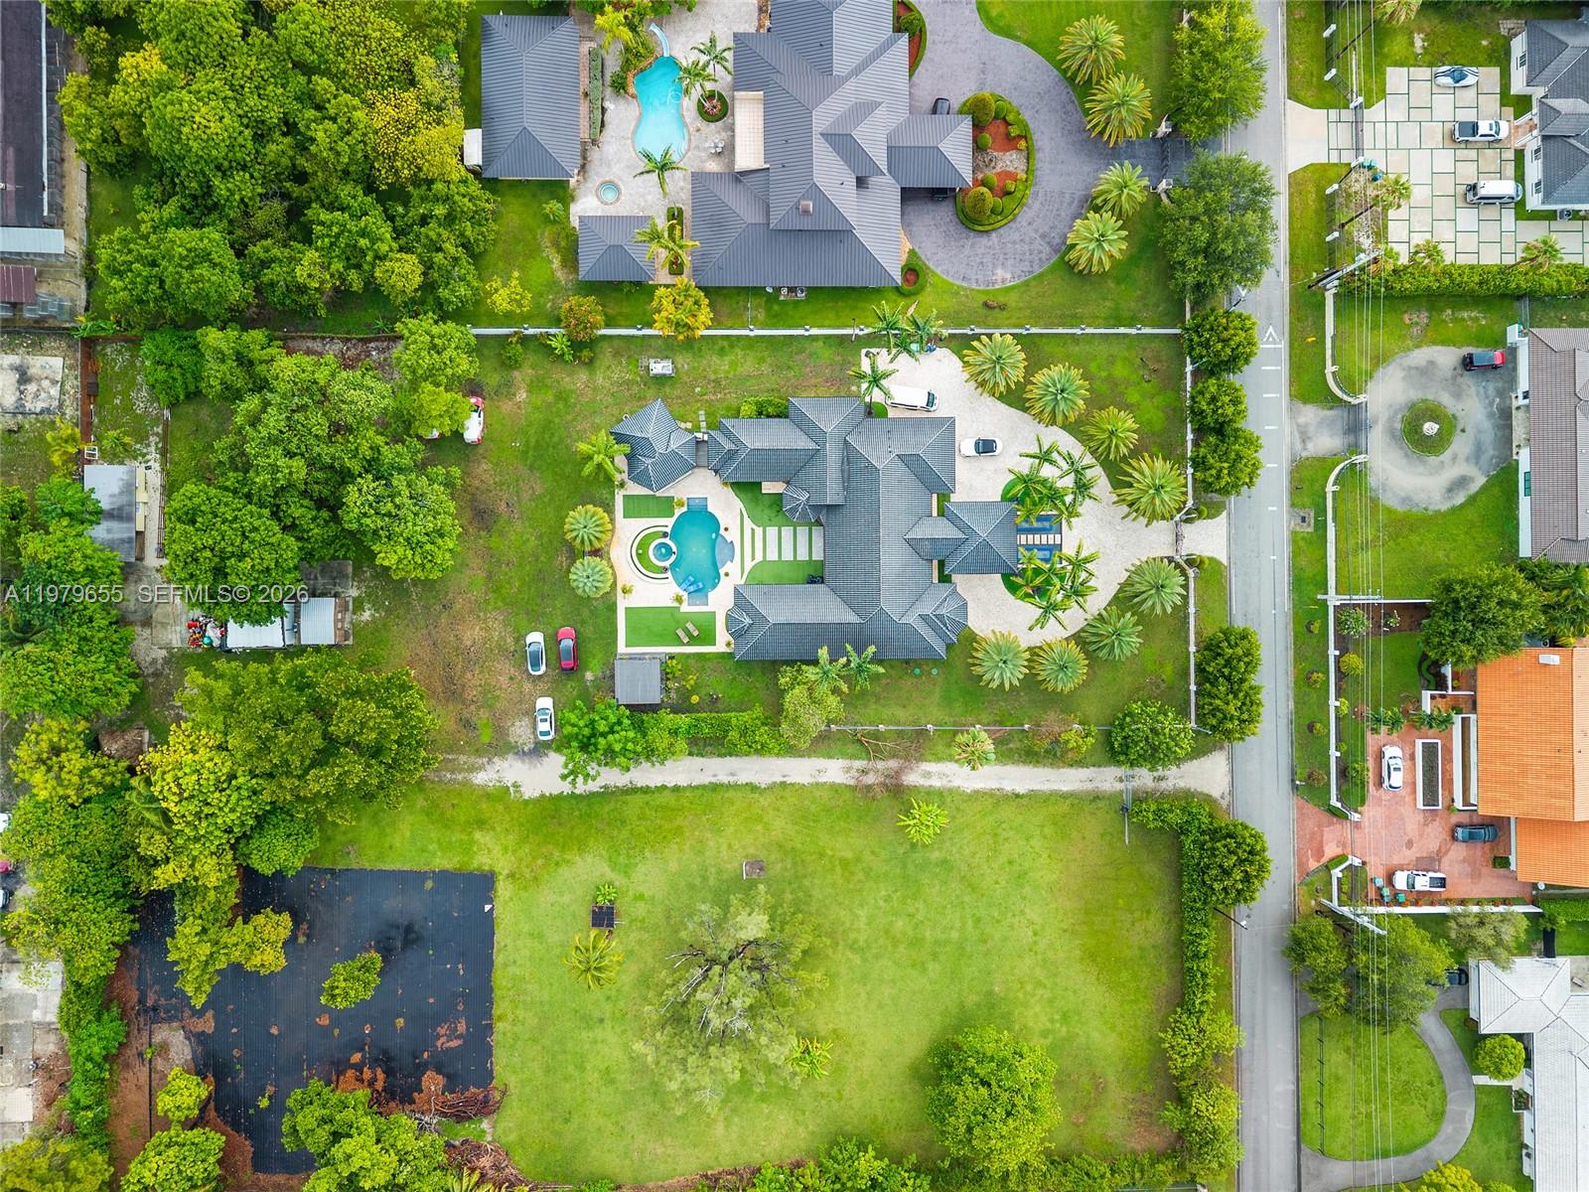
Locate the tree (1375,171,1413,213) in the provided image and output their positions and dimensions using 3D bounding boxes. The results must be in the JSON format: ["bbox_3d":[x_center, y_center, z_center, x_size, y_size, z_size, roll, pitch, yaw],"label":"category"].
[{"bbox_3d":[60.071,-40.614,114.749,3.783,11.000,3.978,0,90,-2],"label":"tree"}]

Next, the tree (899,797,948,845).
[{"bbox_3d":[13.540,23.610,116.510,5.280,3.800,5.150,0,90,-2],"label":"tree"}]

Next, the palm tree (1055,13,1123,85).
[{"bbox_3d":[31.442,-58.072,117.500,7.119,7.000,7.383,0,90,0],"label":"palm tree"}]

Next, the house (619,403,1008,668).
[{"bbox_3d":[2.331,-6.788,114.562,41.927,7.200,27.559,0,90,-2],"label":"house"}]

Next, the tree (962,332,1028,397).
[{"bbox_3d":[20.815,-24.193,115.438,6.848,6.800,6.609,0,90,-2],"label":"tree"}]

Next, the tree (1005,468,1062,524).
[{"bbox_3d":[24.450,-10.240,114.690,5.860,8.500,5.860,0,90,-2],"label":"tree"}]

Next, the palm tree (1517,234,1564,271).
[{"bbox_3d":[76.268,-35.050,115.918,4.384,9.800,3.794,0,90,-2],"label":"palm tree"}]

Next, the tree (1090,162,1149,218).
[{"bbox_3d":[34.790,-43.256,117.850,6.217,6.300,6.217,0,90,0],"label":"tree"}]

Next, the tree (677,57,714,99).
[{"bbox_3d":[-10.275,-53.893,117.000,3.877,8.000,4.523,0,90,0],"label":"tree"}]

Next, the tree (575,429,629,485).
[{"bbox_3d":[-19.580,-14.330,113.980,5.520,7.000,5.640,0,90,-2],"label":"tree"}]

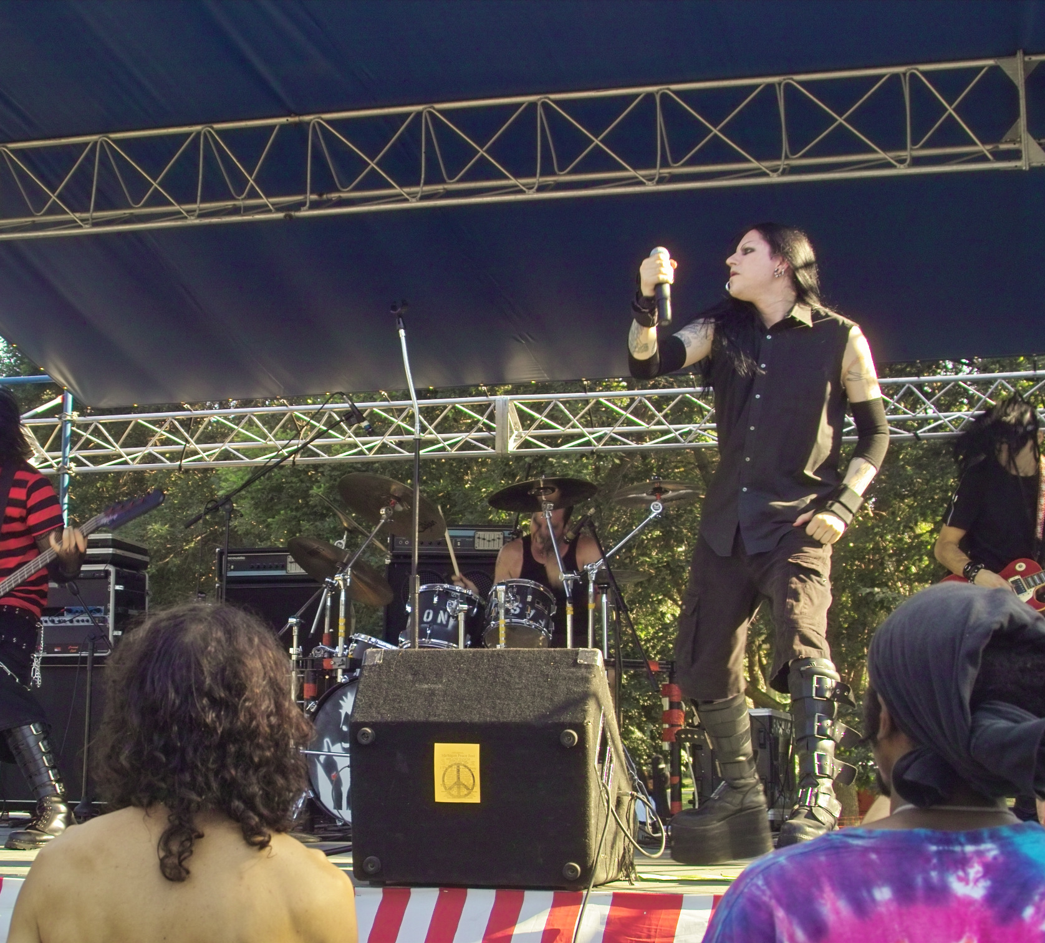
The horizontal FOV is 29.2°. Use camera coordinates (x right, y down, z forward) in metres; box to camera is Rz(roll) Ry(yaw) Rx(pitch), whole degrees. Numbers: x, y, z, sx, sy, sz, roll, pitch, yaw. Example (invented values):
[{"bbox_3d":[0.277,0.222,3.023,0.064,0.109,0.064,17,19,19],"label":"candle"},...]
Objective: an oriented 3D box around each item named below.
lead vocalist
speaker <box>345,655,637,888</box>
[{"bbox_3d":[0.702,0.197,6.207,0.720,1.960,0.550,-4,-7,32],"label":"lead vocalist"},{"bbox_3d":[-0.079,0.795,5.447,0.662,0.615,0.410,-3,-7,19],"label":"speaker"}]

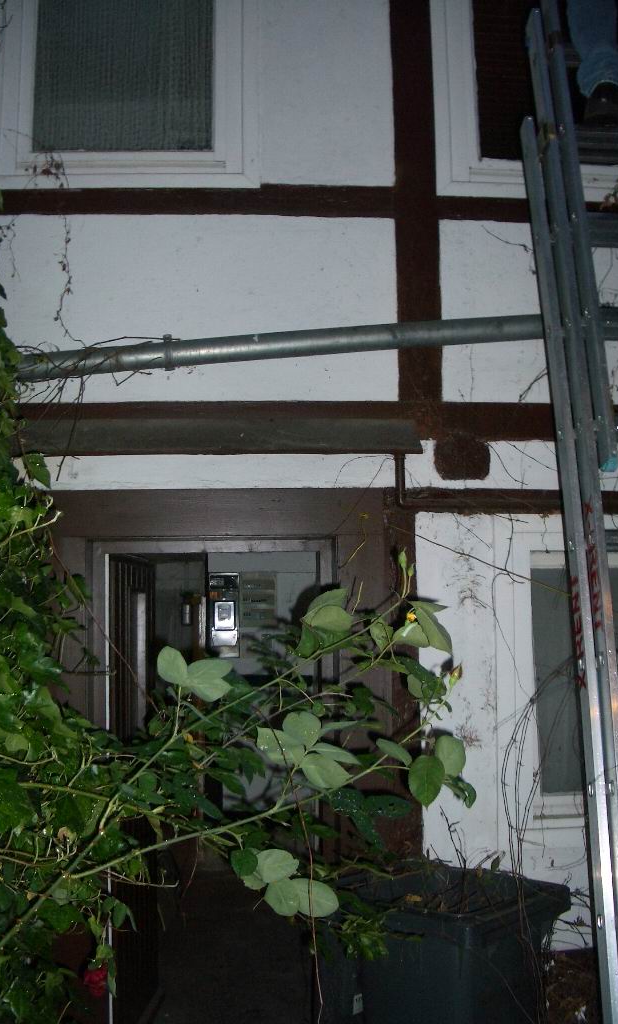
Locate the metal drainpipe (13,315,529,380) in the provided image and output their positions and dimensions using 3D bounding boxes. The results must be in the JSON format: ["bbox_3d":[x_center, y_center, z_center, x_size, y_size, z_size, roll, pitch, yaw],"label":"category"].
[{"bbox_3d":[-0.048,-0.637,4.001,2.216,0.100,0.100,-5,-4,-4],"label":"metal drainpipe"}]

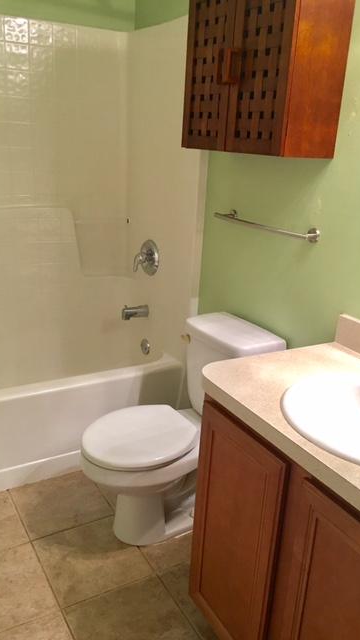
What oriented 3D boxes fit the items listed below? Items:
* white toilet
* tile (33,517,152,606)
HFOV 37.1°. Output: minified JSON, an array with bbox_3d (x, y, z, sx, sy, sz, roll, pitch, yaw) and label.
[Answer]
[{"bbox_3d":[-0.037,0.422,2.000,0.700,0.740,0.380,-9,23,-32],"label":"white toilet"},{"bbox_3d":[-0.312,0.840,1.897,0.330,0.010,0.332,-8,22,-29],"label":"tile"}]

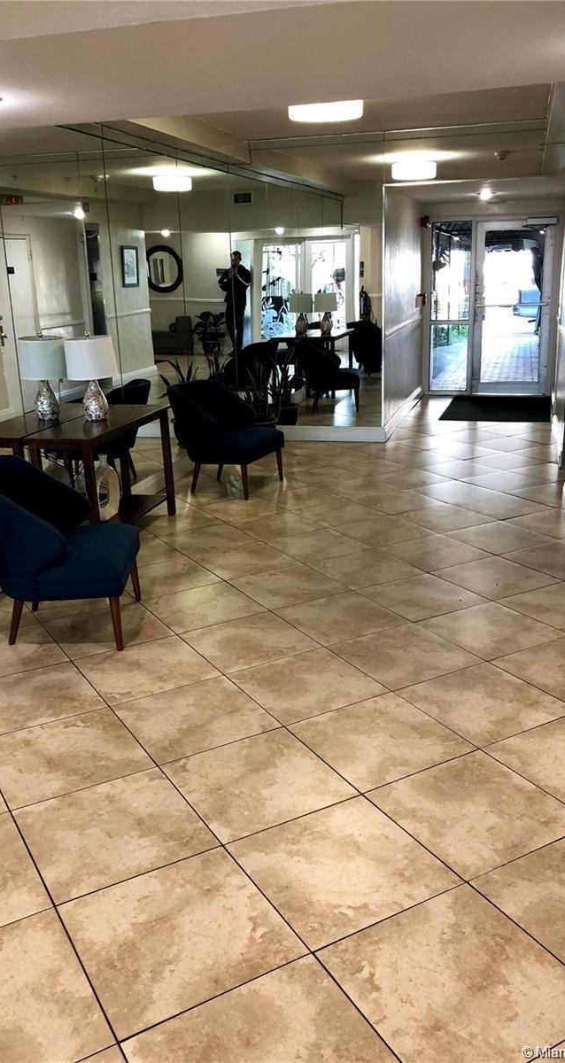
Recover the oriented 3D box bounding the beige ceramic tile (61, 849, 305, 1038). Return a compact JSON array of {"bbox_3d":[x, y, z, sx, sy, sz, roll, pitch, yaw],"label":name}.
[{"bbox_3d":[-0.265,1.024,2.200,0.491,0.013,0.491,-11,20,-28],"label":"beige ceramic tile"}]

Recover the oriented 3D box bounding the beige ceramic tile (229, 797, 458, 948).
[{"bbox_3d":[0.153,0.875,2.258,0.457,0.012,0.457,-11,19,-28],"label":"beige ceramic tile"}]

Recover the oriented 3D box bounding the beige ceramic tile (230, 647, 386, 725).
[{"bbox_3d":[0.100,0.623,3.517,0.500,0.010,0.500,-11,20,-28],"label":"beige ceramic tile"}]

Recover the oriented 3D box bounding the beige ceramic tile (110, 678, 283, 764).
[{"bbox_3d":[-0.308,0.653,3.025,0.457,0.012,0.457,-11,19,-28],"label":"beige ceramic tile"}]

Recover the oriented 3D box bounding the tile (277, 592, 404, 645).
[{"bbox_3d":[0.277,0.414,4.121,0.491,0.013,0.491,-11,20,-28],"label":"tile"}]

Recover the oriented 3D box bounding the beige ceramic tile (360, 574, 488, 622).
[{"bbox_3d":[0.705,0.331,4.351,0.491,0.013,0.491,-11,20,-28],"label":"beige ceramic tile"}]

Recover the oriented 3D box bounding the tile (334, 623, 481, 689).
[{"bbox_3d":[0.533,0.538,3.752,0.500,0.010,0.500,-11,20,-28],"label":"tile"}]

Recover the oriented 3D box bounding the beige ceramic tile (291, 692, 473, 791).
[{"bbox_3d":[0.345,0.740,3.062,0.491,0.013,0.491,-11,20,-28],"label":"beige ceramic tile"}]

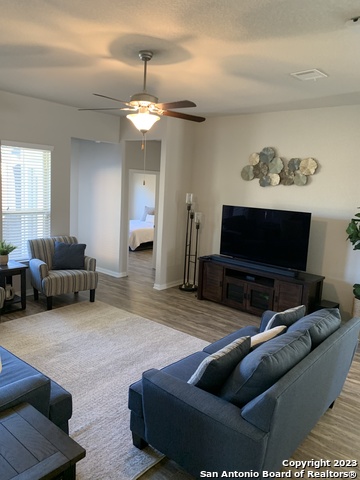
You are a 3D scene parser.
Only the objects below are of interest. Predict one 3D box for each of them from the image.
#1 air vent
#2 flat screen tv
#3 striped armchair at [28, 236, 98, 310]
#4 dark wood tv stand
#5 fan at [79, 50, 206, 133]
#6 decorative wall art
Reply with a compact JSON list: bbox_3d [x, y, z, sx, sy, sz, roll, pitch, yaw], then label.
[{"bbox_3d":[1.316,-1.666,3.673,0.270,0.020,0.275,10,12,40],"label":"air vent"},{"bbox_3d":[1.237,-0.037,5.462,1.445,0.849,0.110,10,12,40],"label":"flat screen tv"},{"bbox_3d":[-1.814,0.498,5.576,0.820,0.921,0.770,-5,12,-39],"label":"striped armchair"},{"bbox_3d":[1.162,0.756,5.555,1.886,0.690,0.428,10,12,40],"label":"dark wood tv stand"},{"bbox_3d":[-0.293,-1.323,3.244,1.260,0.705,1.260,10,12,40],"label":"fan"},{"bbox_3d":[1.486,-1.115,5.540,1.235,0.605,0.070,10,12,40],"label":"decorative wall art"}]

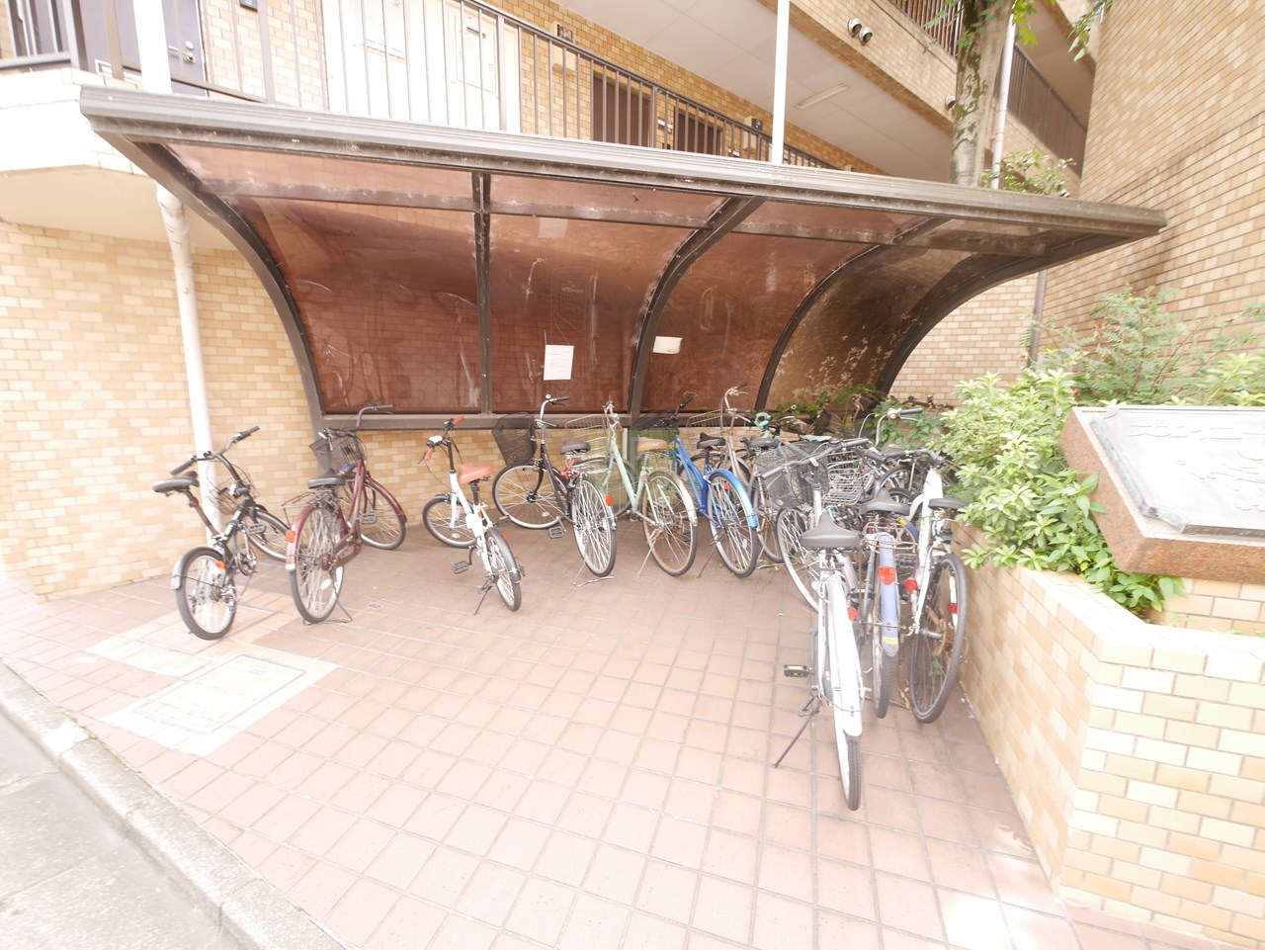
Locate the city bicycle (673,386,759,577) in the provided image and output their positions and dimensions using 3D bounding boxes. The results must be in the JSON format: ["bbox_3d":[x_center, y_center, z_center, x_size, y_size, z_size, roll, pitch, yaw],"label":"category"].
[{"bbox_3d":[0.468,0.016,3.837,0.570,1.070,1.800,-6,13,-16],"label":"city bicycle"}]

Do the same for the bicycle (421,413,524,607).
[{"bbox_3d":[-1.032,0.208,3.293,0.520,1.000,1.500,-10,15,-32],"label":"bicycle"}]

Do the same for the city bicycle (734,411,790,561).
[{"bbox_3d":[0.888,-0.062,4.104,0.570,1.080,1.780,-4,12,-9],"label":"city bicycle"}]

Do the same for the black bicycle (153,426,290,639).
[{"bbox_3d":[-2.427,0.280,3.094,0.550,1.000,1.460,-7,13,-16],"label":"black bicycle"}]

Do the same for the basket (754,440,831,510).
[{"bbox_3d":[0.817,0.005,2.620,0.340,0.250,0.280,-5,13,-23],"label":"basket"}]

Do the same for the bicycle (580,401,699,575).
[{"bbox_3d":[-0.018,0.034,3.807,0.570,1.060,1.760,-6,13,-24],"label":"bicycle"}]

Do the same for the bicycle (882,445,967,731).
[{"bbox_3d":[1.415,0.373,2.512,0.580,0.990,1.730,7,13,19],"label":"bicycle"}]

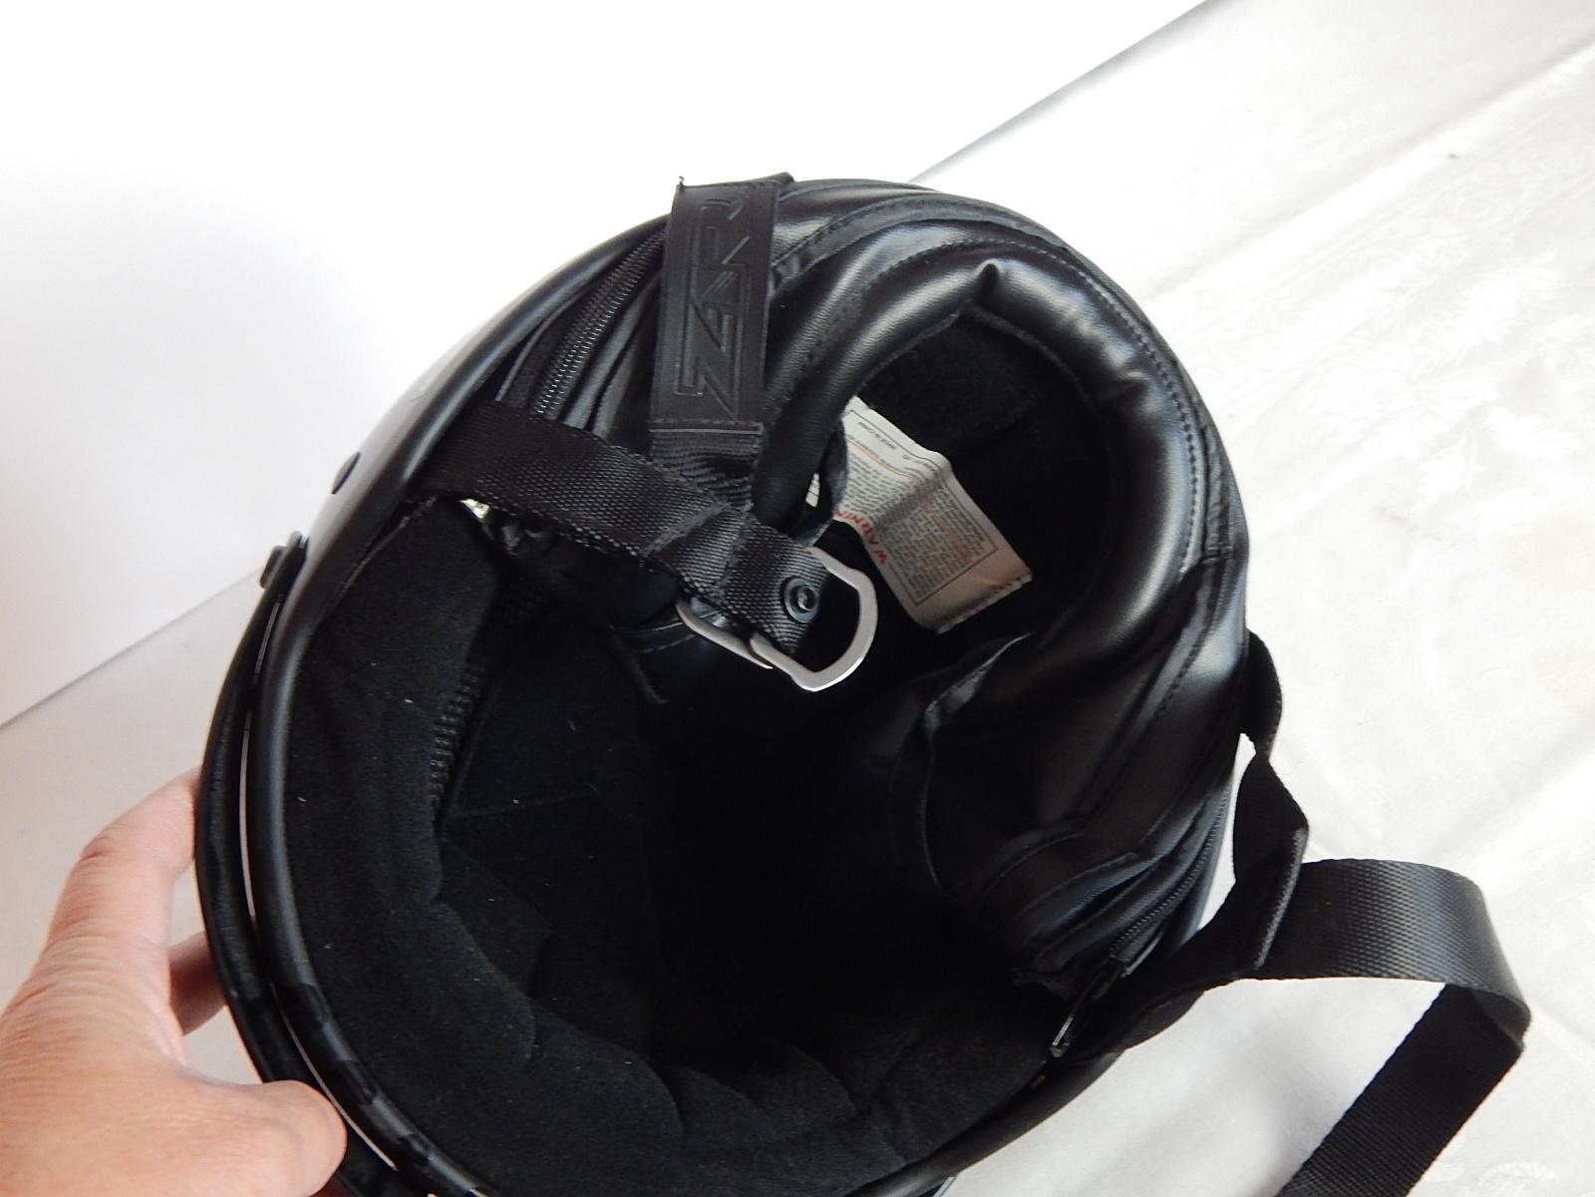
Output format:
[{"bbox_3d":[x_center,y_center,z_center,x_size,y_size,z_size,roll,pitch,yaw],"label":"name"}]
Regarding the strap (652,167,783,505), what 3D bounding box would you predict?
[{"bbox_3d":[-0.019,-0.060,0.402,0.025,0.013,0.088,1,60,4],"label":"strap"}]

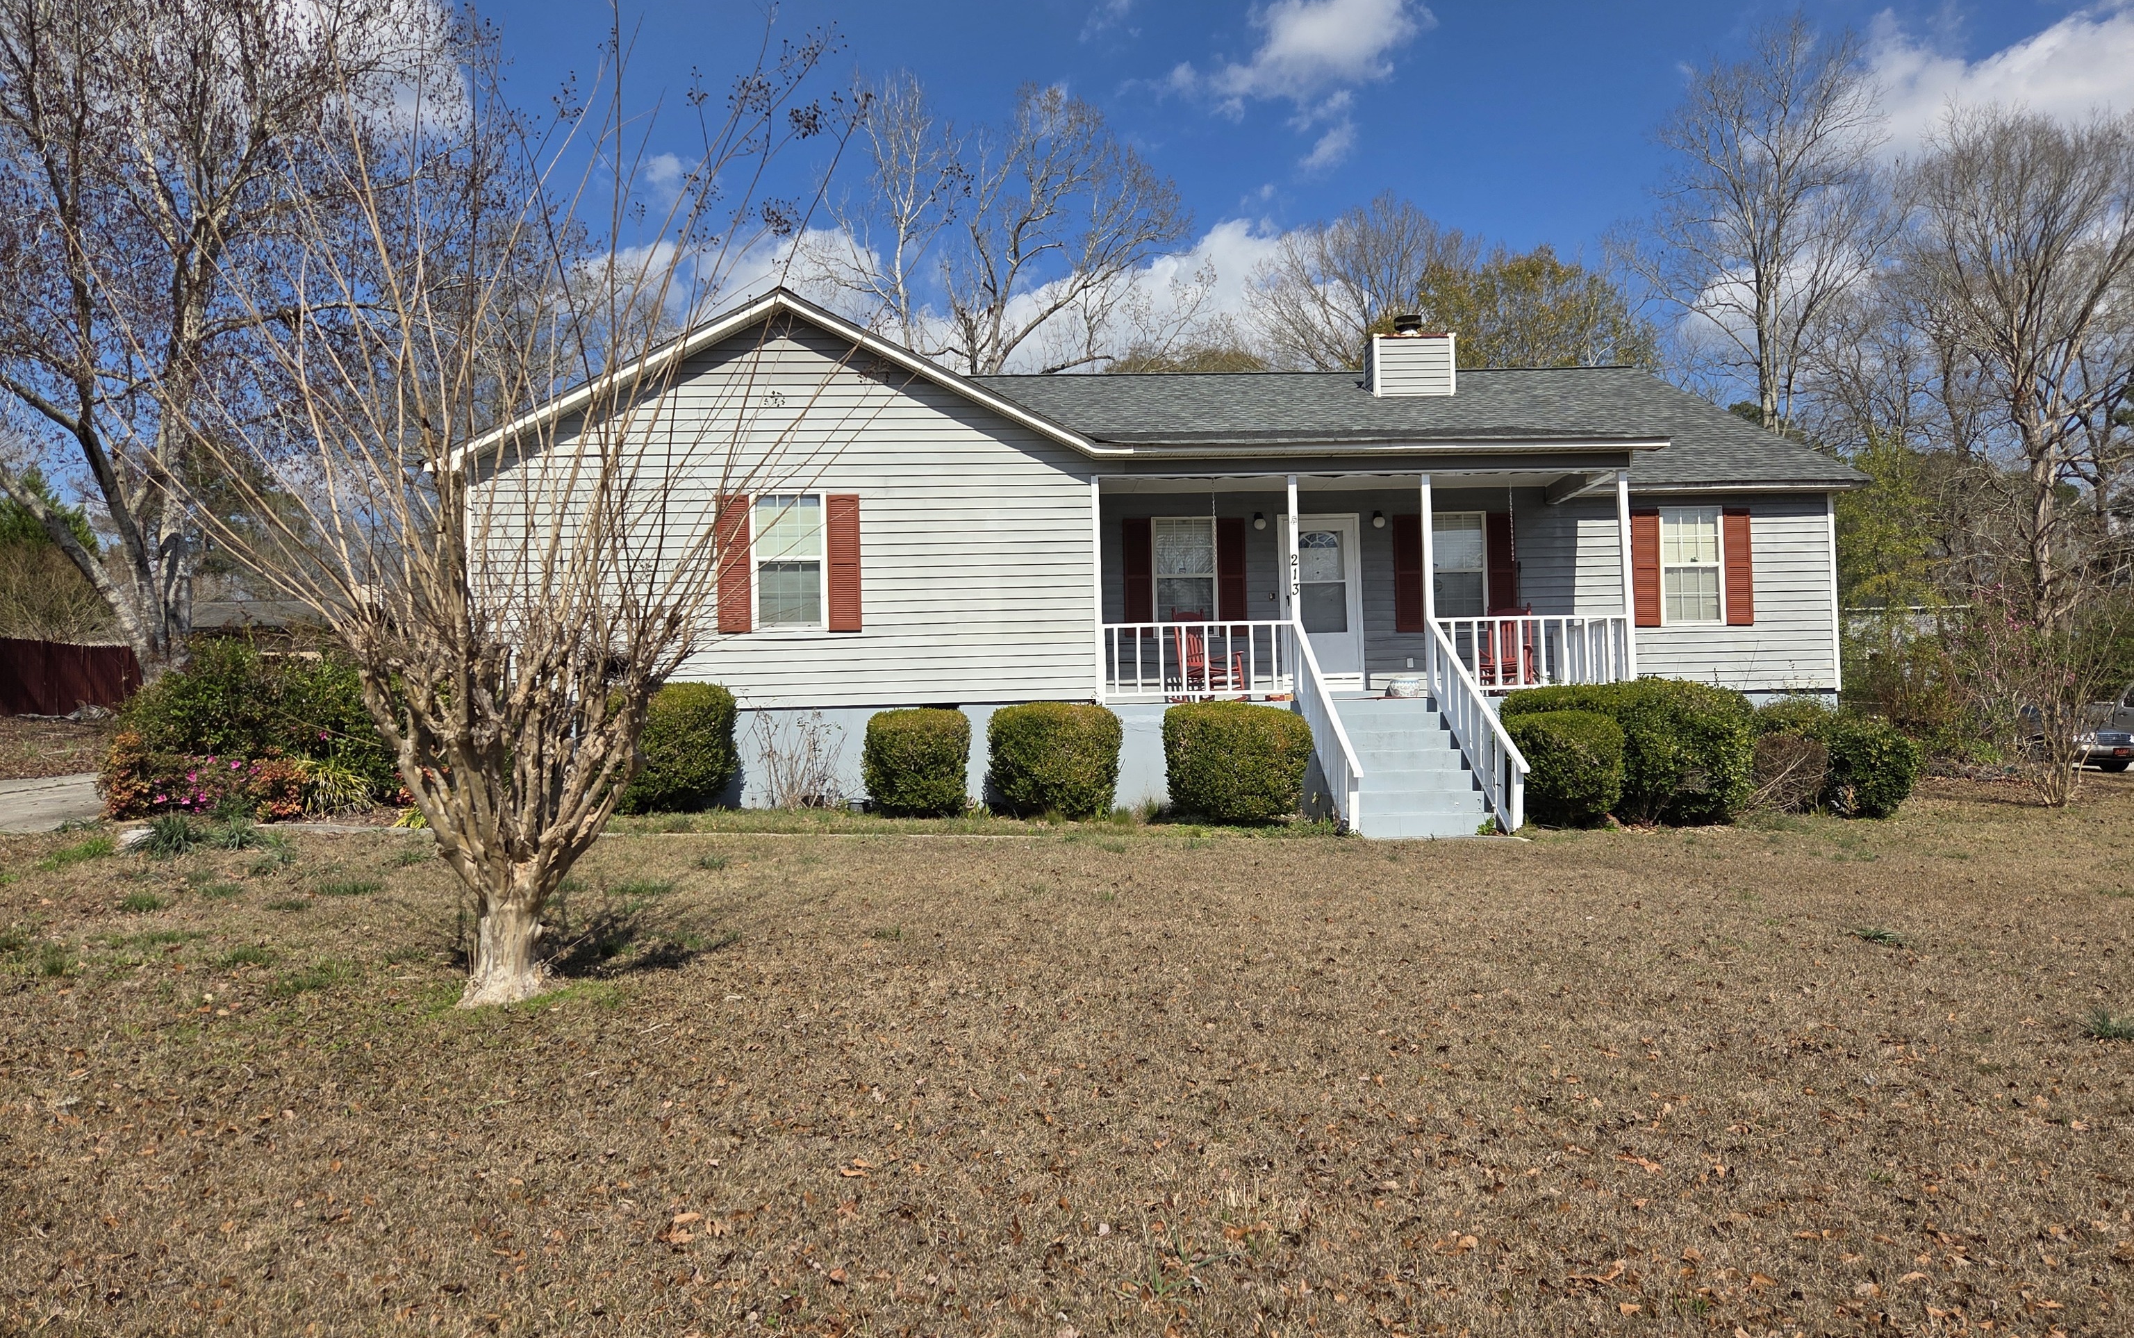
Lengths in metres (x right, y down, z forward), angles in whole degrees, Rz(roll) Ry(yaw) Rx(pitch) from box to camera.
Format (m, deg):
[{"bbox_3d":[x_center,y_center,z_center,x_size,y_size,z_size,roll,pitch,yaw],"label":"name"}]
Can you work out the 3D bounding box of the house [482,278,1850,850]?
[{"bbox_3d":[1.062,-1.466,21.202,16.761,6.650,12.000,-1,-2,-6],"label":"house"}]

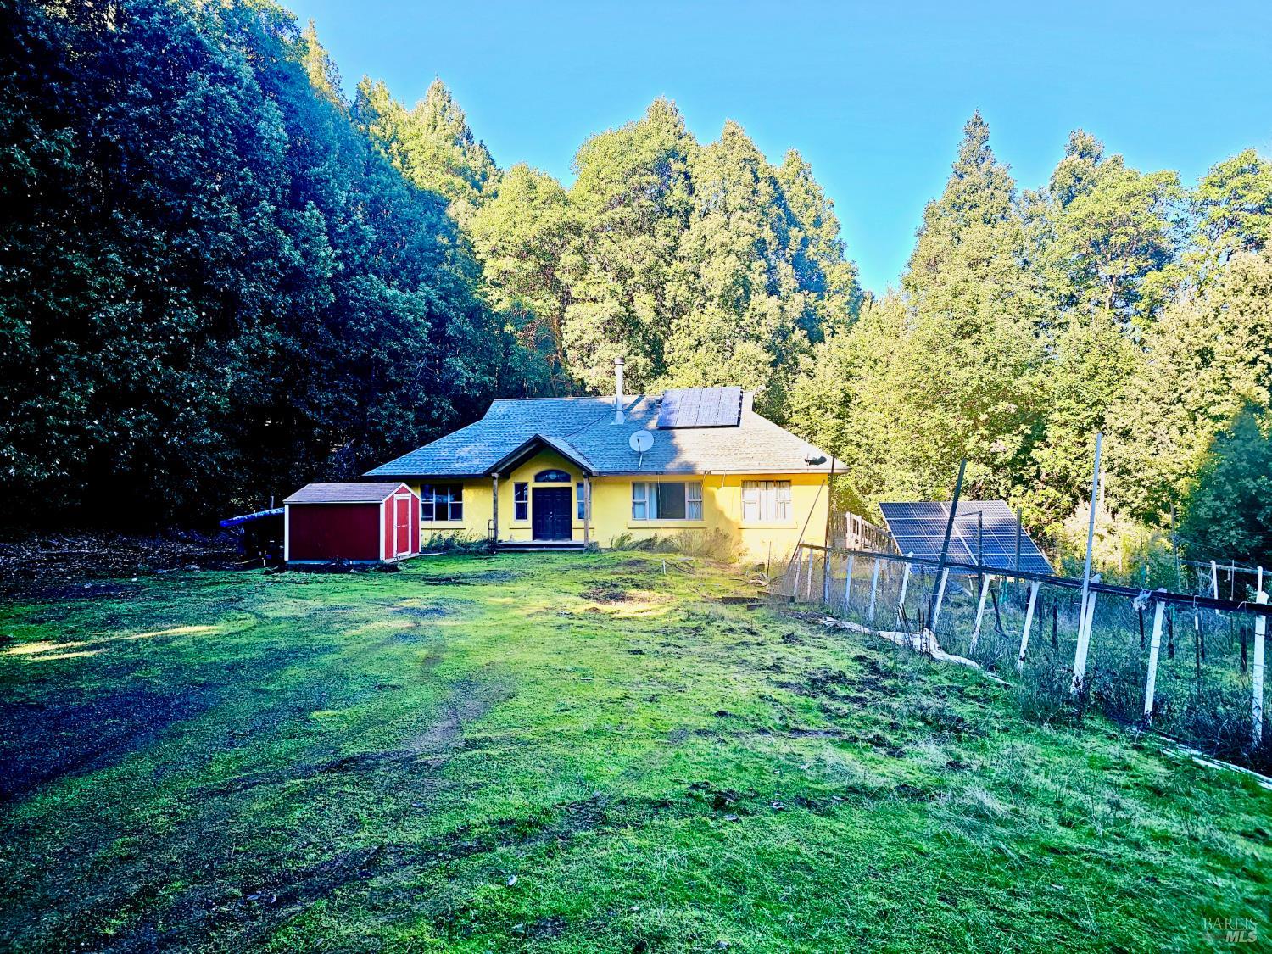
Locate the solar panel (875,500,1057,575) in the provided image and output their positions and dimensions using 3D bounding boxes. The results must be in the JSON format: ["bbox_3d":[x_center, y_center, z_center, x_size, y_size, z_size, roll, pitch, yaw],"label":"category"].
[{"bbox_3d":[10.018,1.865,26.034,4.099,2.160,3.465,-1,-1,1],"label":"solar panel"}]

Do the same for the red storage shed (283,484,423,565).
[{"bbox_3d":[-8.877,1.442,26.810,3.253,2.471,2.917,-1,-1,8],"label":"red storage shed"}]

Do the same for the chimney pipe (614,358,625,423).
[{"bbox_3d":[-0.668,-3.562,34.787,0.430,2.705,0.430,-1,-1,0],"label":"chimney pipe"}]

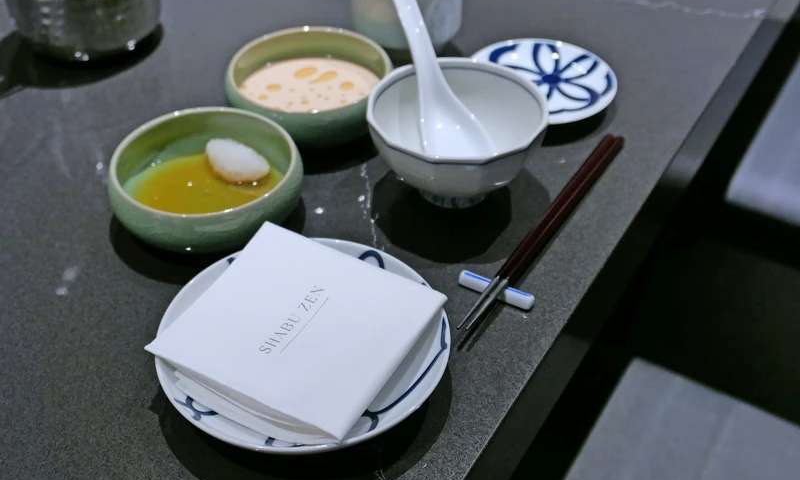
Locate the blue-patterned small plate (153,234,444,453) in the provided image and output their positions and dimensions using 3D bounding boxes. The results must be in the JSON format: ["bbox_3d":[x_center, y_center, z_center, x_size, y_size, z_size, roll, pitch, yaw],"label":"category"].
[{"bbox_3d":[-0.051,0.058,0.453,0.155,0.026,0.155,0,42,0],"label":"blue-patterned small plate"}]

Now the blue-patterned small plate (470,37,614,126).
[{"bbox_3d":[0.109,-0.121,0.661,0.121,0.018,0.121,0,42,0],"label":"blue-patterned small plate"}]

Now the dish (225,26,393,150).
[{"bbox_3d":[-0.066,-0.113,0.632,0.124,0.041,0.124,0,42,0],"label":"dish"}]

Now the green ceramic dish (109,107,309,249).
[{"bbox_3d":[-0.124,-0.038,0.548,0.124,0.041,0.124,0,42,0],"label":"green ceramic dish"}]

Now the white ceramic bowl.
[{"bbox_3d":[0.037,-0.063,0.560,0.119,0.063,0.119,0,42,0],"label":"white ceramic bowl"}]

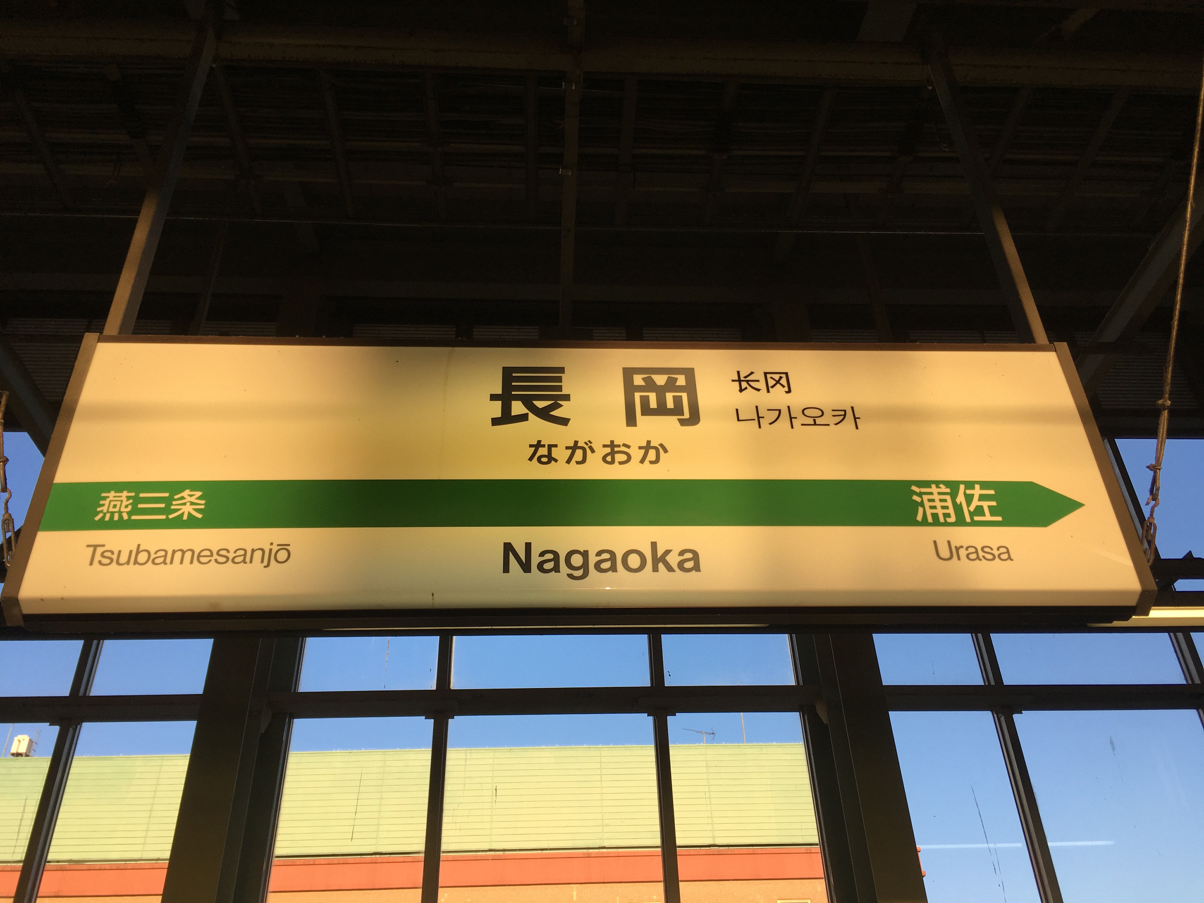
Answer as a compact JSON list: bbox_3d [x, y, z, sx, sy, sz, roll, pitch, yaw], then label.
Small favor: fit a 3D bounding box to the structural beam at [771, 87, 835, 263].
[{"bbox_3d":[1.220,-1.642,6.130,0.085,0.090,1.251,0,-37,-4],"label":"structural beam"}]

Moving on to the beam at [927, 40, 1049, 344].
[{"bbox_3d":[1.258,-0.894,3.356,0.042,1.549,0.072,0,-33,-4],"label":"beam"}]

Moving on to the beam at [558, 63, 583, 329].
[{"bbox_3d":[-0.139,-0.999,4.252,0.058,0.060,1.363,0,-36,-4],"label":"beam"}]

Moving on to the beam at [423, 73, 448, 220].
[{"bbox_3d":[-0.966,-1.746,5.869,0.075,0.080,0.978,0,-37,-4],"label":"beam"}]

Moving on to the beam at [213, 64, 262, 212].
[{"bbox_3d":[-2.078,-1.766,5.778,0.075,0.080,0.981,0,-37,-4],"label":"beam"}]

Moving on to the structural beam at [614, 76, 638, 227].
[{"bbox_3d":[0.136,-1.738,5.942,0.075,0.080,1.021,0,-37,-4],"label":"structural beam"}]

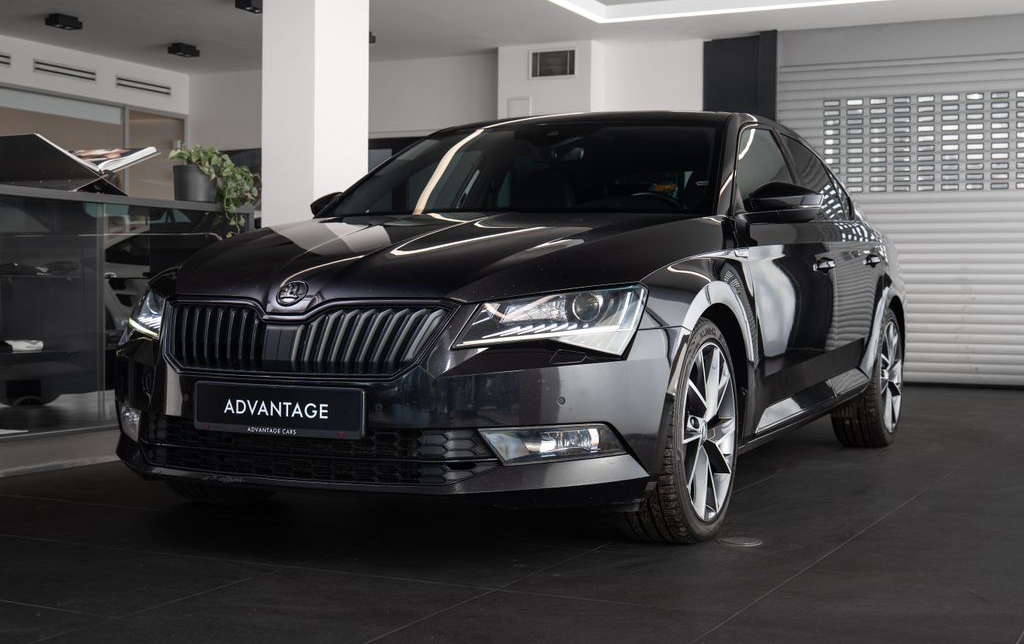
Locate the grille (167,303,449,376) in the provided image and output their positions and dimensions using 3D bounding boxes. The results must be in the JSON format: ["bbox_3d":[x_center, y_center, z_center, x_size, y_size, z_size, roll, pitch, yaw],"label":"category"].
[{"bbox_3d":[-0.571,0.050,3.327,0.910,0.190,0.150,1,1,26],"label":"grille"}]

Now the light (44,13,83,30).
[{"bbox_3d":[-3.365,-2.252,9.600,0.148,0.085,0.220,1,1,27],"label":"light"}]

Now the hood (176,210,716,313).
[{"bbox_3d":[-0.318,-0.202,3.909,1.660,0.320,1.240,1,1,27],"label":"hood"}]

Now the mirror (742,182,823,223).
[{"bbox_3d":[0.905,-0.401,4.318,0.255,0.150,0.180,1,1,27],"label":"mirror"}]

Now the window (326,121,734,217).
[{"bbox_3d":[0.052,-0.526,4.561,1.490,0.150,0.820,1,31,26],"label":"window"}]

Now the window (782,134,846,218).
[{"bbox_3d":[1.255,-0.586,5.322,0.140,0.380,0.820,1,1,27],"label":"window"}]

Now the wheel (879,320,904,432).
[{"bbox_3d":[1.741,0.260,6.154,0.200,0.520,0.520,1,1,27],"label":"wheel"}]

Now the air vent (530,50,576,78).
[{"bbox_3d":[0.346,-2.210,10.951,0.410,0.245,0.040,1,1,23],"label":"air vent"}]

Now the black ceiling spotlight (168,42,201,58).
[{"bbox_3d":[-2.743,-2.277,10.700,0.148,0.085,0.220,1,1,27],"label":"black ceiling spotlight"}]

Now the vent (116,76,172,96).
[{"bbox_3d":[-3.498,-2.248,12.218,0.040,0.110,0.700,1,1,30],"label":"vent"}]

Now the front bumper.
[{"bbox_3d":[-0.478,0.229,3.606,1.830,0.490,0.620,1,1,27],"label":"front bumper"}]

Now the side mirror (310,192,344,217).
[{"bbox_3d":[-0.725,-0.442,5.035,0.230,0.145,0.140,1,1,26],"label":"side mirror"}]

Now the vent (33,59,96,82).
[{"bbox_3d":[-3.969,-2.233,11.402,0.040,0.110,0.700,1,1,30],"label":"vent"}]

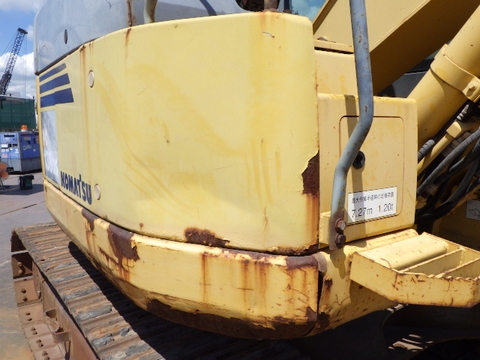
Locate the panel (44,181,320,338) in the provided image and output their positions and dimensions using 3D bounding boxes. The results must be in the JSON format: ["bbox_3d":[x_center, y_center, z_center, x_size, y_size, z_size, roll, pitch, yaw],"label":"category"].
[{"bbox_3d":[-0.470,0.198,1.347,1.623,0.212,0.200,7,11,44],"label":"panel"}]

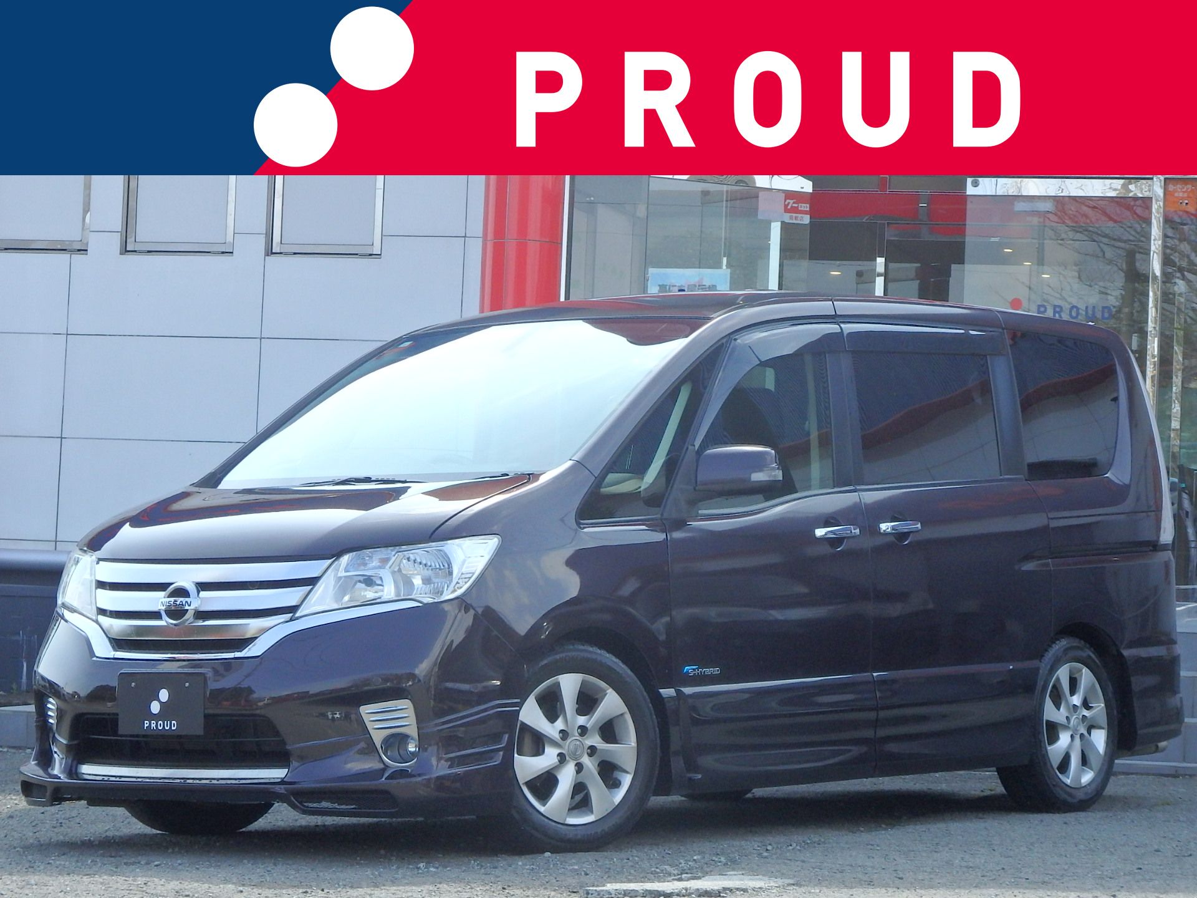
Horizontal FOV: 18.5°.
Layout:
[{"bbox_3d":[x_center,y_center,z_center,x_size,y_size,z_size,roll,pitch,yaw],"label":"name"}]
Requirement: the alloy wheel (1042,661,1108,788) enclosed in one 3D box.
[{"bbox_3d":[1.634,0.984,13.070,0.180,0.443,0.443,-2,-3,38],"label":"alloy wheel"}]

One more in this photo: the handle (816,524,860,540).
[{"bbox_3d":[0.767,0.261,11.669,0.050,0.040,0.215,-2,-4,38],"label":"handle"}]

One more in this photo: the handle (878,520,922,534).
[{"bbox_3d":[0.992,0.257,12.088,0.045,0.042,0.235,-2,-3,38],"label":"handle"}]

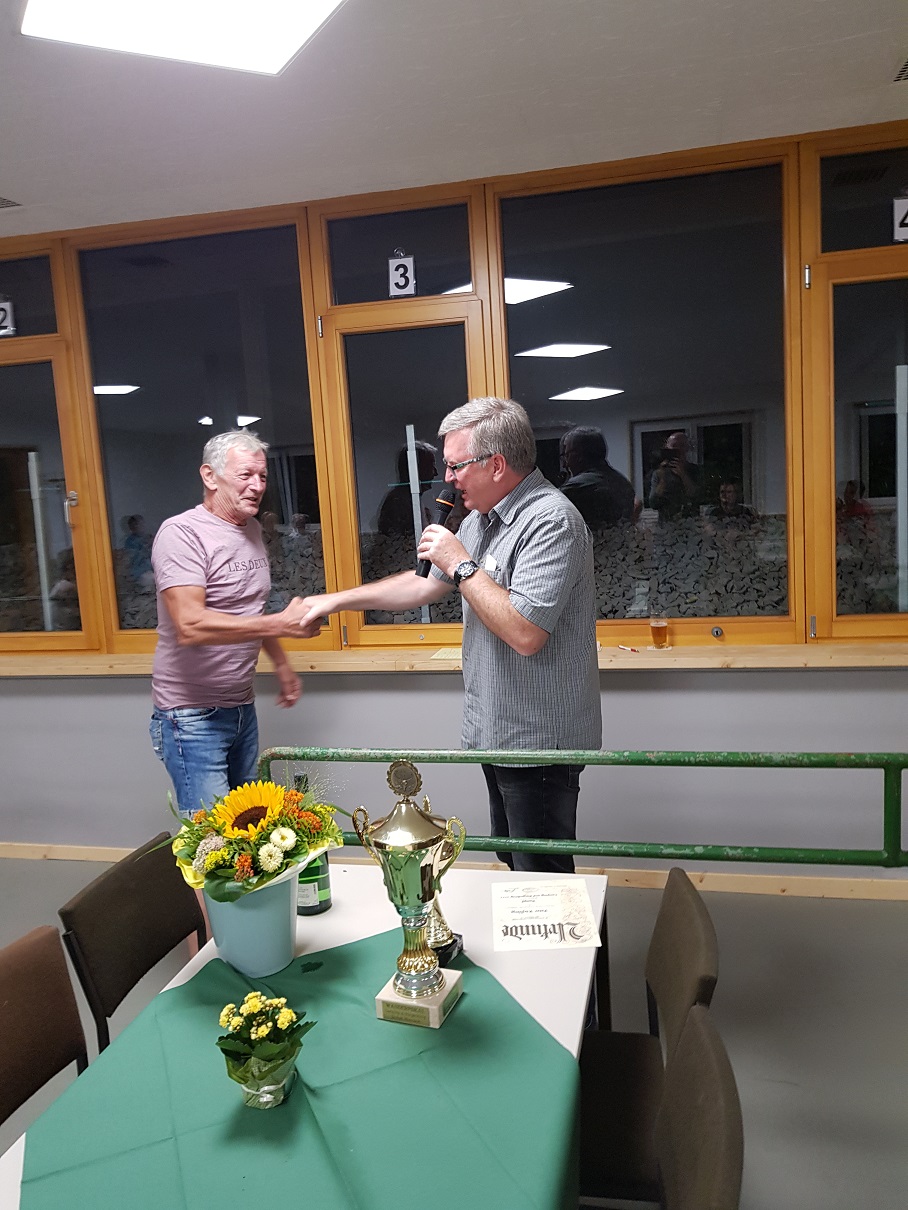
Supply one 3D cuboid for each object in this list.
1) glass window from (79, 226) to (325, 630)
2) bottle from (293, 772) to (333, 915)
[{"bbox_3d":[-1.080,-0.720,3.937,1.028,1.650,0.060,-2,9,14],"label":"glass window"},{"bbox_3d":[-0.324,0.518,1.998,0.085,0.307,0.085,-2,9,14],"label":"bottle"}]

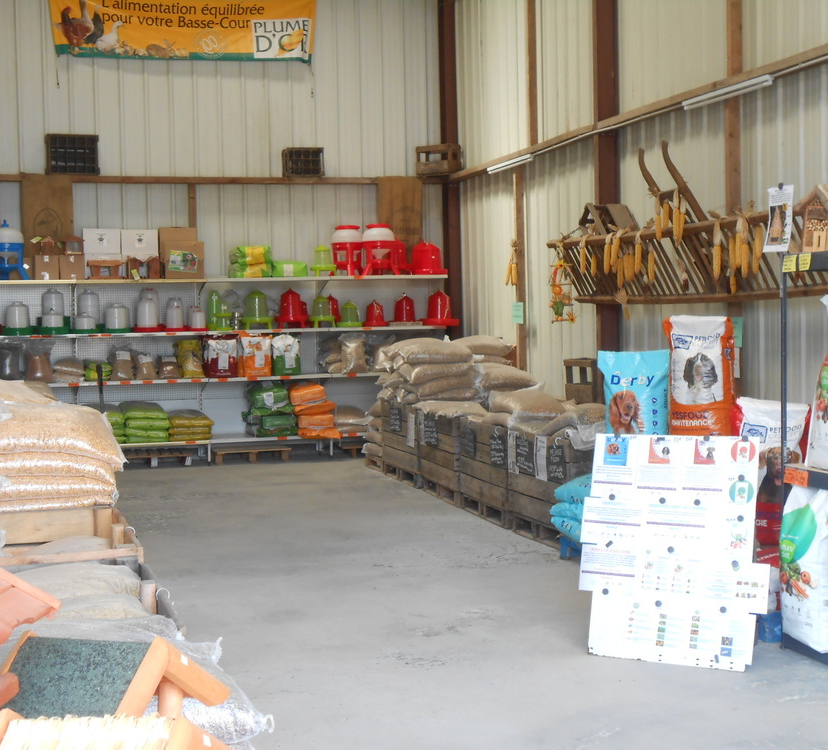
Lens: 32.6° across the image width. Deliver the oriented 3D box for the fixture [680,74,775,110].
[{"bbox_3d":[2.045,-1.852,9.331,0.060,0.070,1.276,-2,3,-14],"label":"fixture"}]

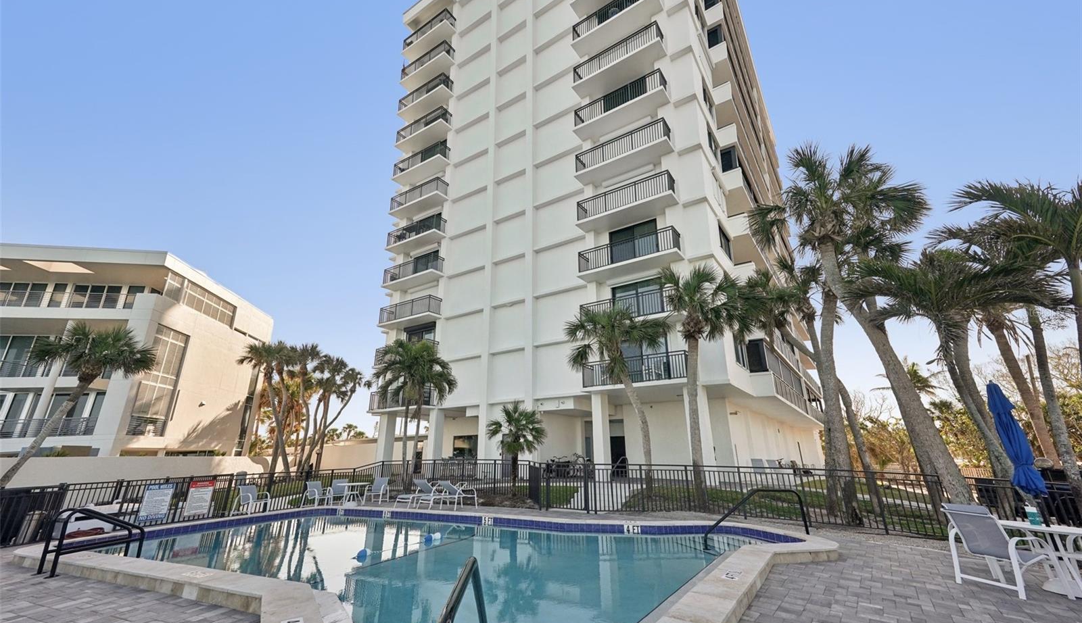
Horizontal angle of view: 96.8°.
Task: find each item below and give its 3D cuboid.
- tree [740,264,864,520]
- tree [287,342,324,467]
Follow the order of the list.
[{"bbox_3d":[6.666,1.693,12.127,2.633,6.400,2.425,0,-16,0],"label":"tree"},{"bbox_3d":[-14.965,6.040,29.709,2.386,8.016,2.386,0,-16,0],"label":"tree"}]

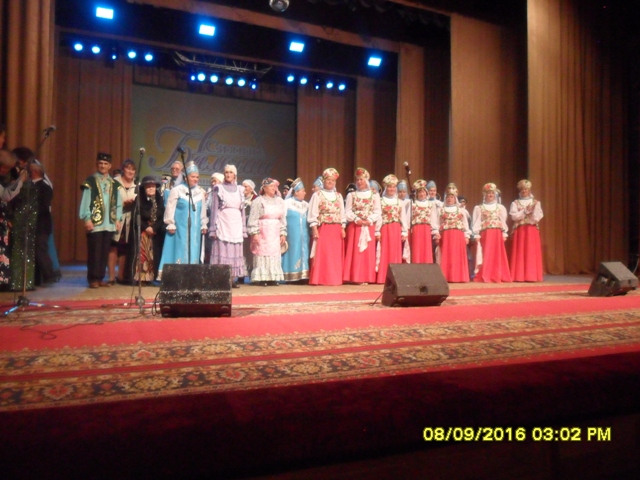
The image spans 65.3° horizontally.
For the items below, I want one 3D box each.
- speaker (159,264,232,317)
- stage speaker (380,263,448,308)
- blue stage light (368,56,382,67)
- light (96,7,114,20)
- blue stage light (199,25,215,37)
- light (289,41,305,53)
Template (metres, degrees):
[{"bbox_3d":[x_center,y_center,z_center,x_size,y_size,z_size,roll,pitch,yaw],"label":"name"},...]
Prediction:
[{"bbox_3d":[-1.200,0.497,4.900,0.650,0.490,0.420,1,2,-12],"label":"speaker"},{"bbox_3d":[1.140,0.540,5.950,0.650,0.490,0.420,1,2,-16],"label":"stage speaker"},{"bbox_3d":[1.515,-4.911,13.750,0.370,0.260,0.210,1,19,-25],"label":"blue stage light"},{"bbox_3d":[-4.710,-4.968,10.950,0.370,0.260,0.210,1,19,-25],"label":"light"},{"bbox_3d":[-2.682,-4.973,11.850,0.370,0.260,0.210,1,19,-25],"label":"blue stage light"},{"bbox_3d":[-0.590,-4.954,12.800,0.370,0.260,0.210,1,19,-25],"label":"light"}]

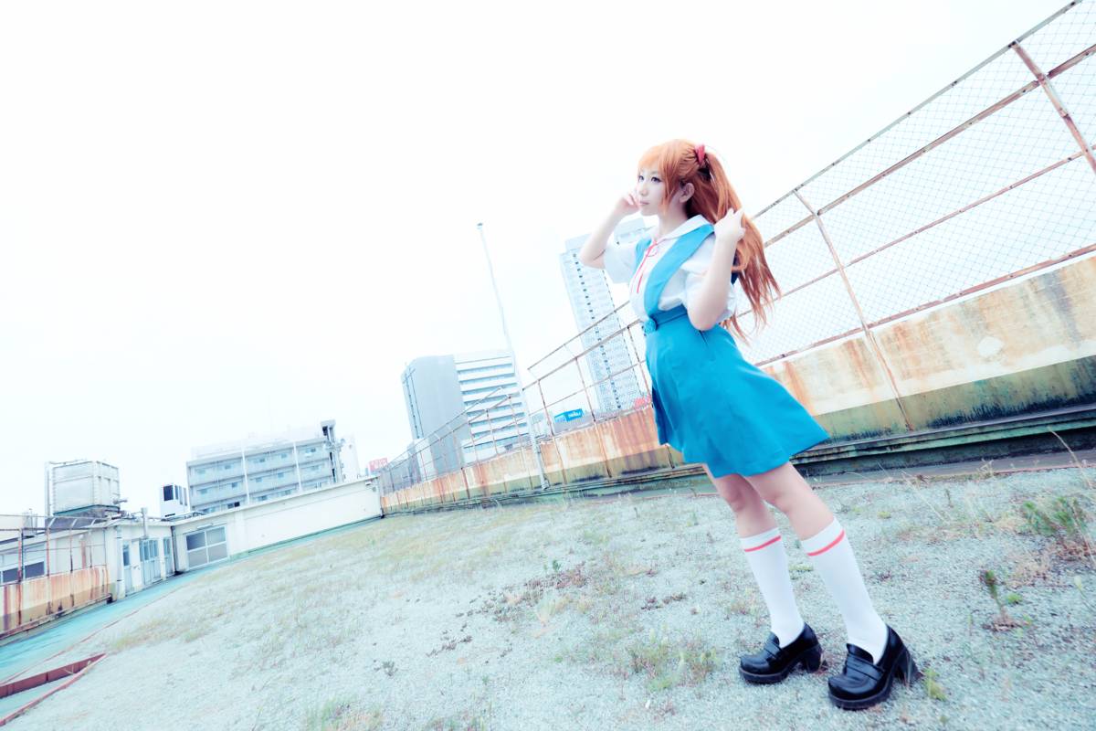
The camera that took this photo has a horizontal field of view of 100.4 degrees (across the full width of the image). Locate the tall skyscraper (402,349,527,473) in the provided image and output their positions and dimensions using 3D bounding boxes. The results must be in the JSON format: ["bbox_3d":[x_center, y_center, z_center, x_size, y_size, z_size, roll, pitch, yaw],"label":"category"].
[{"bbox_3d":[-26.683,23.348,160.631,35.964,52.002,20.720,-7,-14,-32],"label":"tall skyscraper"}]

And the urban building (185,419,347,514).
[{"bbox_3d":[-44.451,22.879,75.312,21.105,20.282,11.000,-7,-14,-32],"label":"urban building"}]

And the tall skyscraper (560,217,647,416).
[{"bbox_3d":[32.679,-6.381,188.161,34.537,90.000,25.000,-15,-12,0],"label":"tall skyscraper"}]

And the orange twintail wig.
[{"bbox_3d":[0.488,-0.403,1.421,0.320,0.690,0.280,-11,-12,-16],"label":"orange twintail wig"}]

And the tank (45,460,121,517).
[{"bbox_3d":[-18.480,4.968,18.193,1.264,1.711,2.424,-7,-14,-32],"label":"tank"}]

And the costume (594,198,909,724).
[{"bbox_3d":[0.540,0.185,1.323,0.480,1.350,0.460,-11,-12,-16],"label":"costume"}]

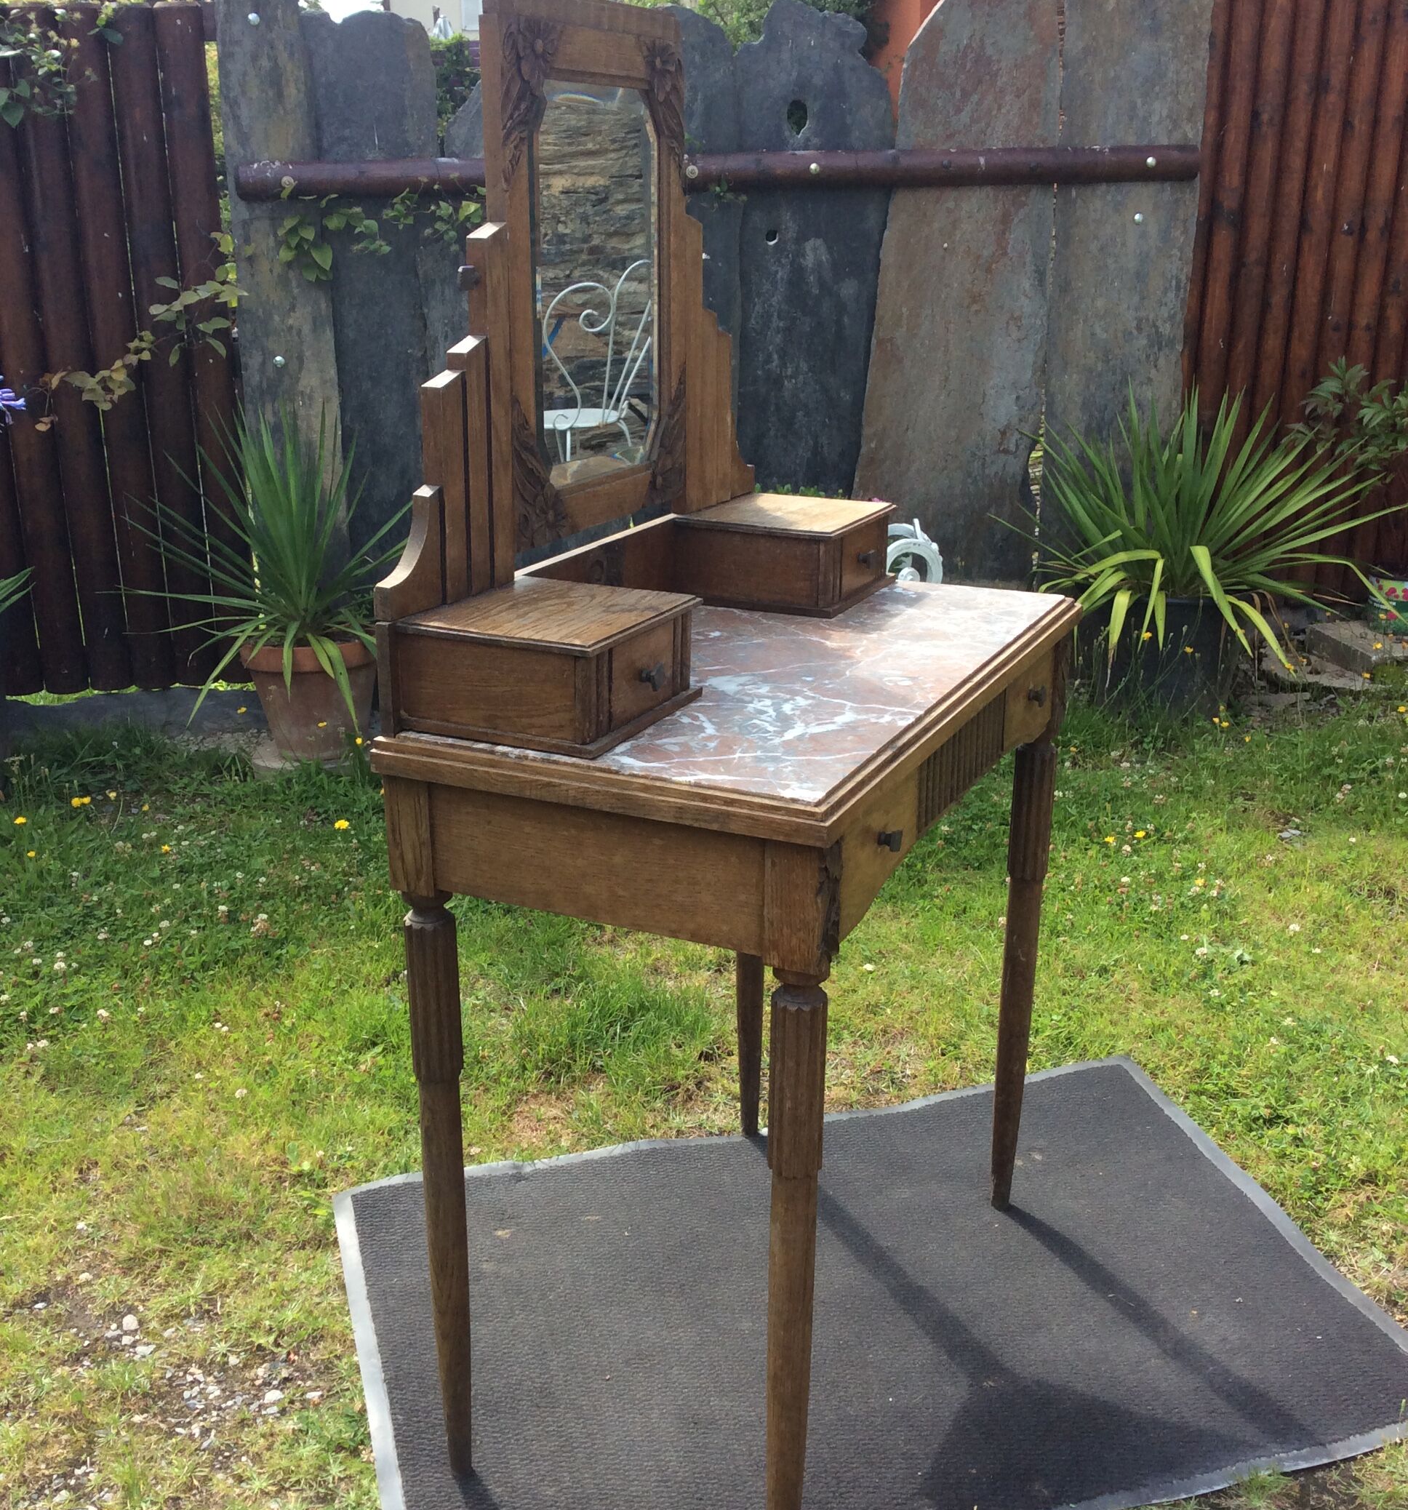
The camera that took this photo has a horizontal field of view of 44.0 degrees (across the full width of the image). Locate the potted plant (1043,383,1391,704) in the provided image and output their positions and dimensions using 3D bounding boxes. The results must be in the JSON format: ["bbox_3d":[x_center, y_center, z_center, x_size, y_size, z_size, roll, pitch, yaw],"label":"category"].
[{"bbox_3d":[1.190,-0.552,4.092,0.825,0.607,0.742,6,20,15],"label":"potted plant"}]

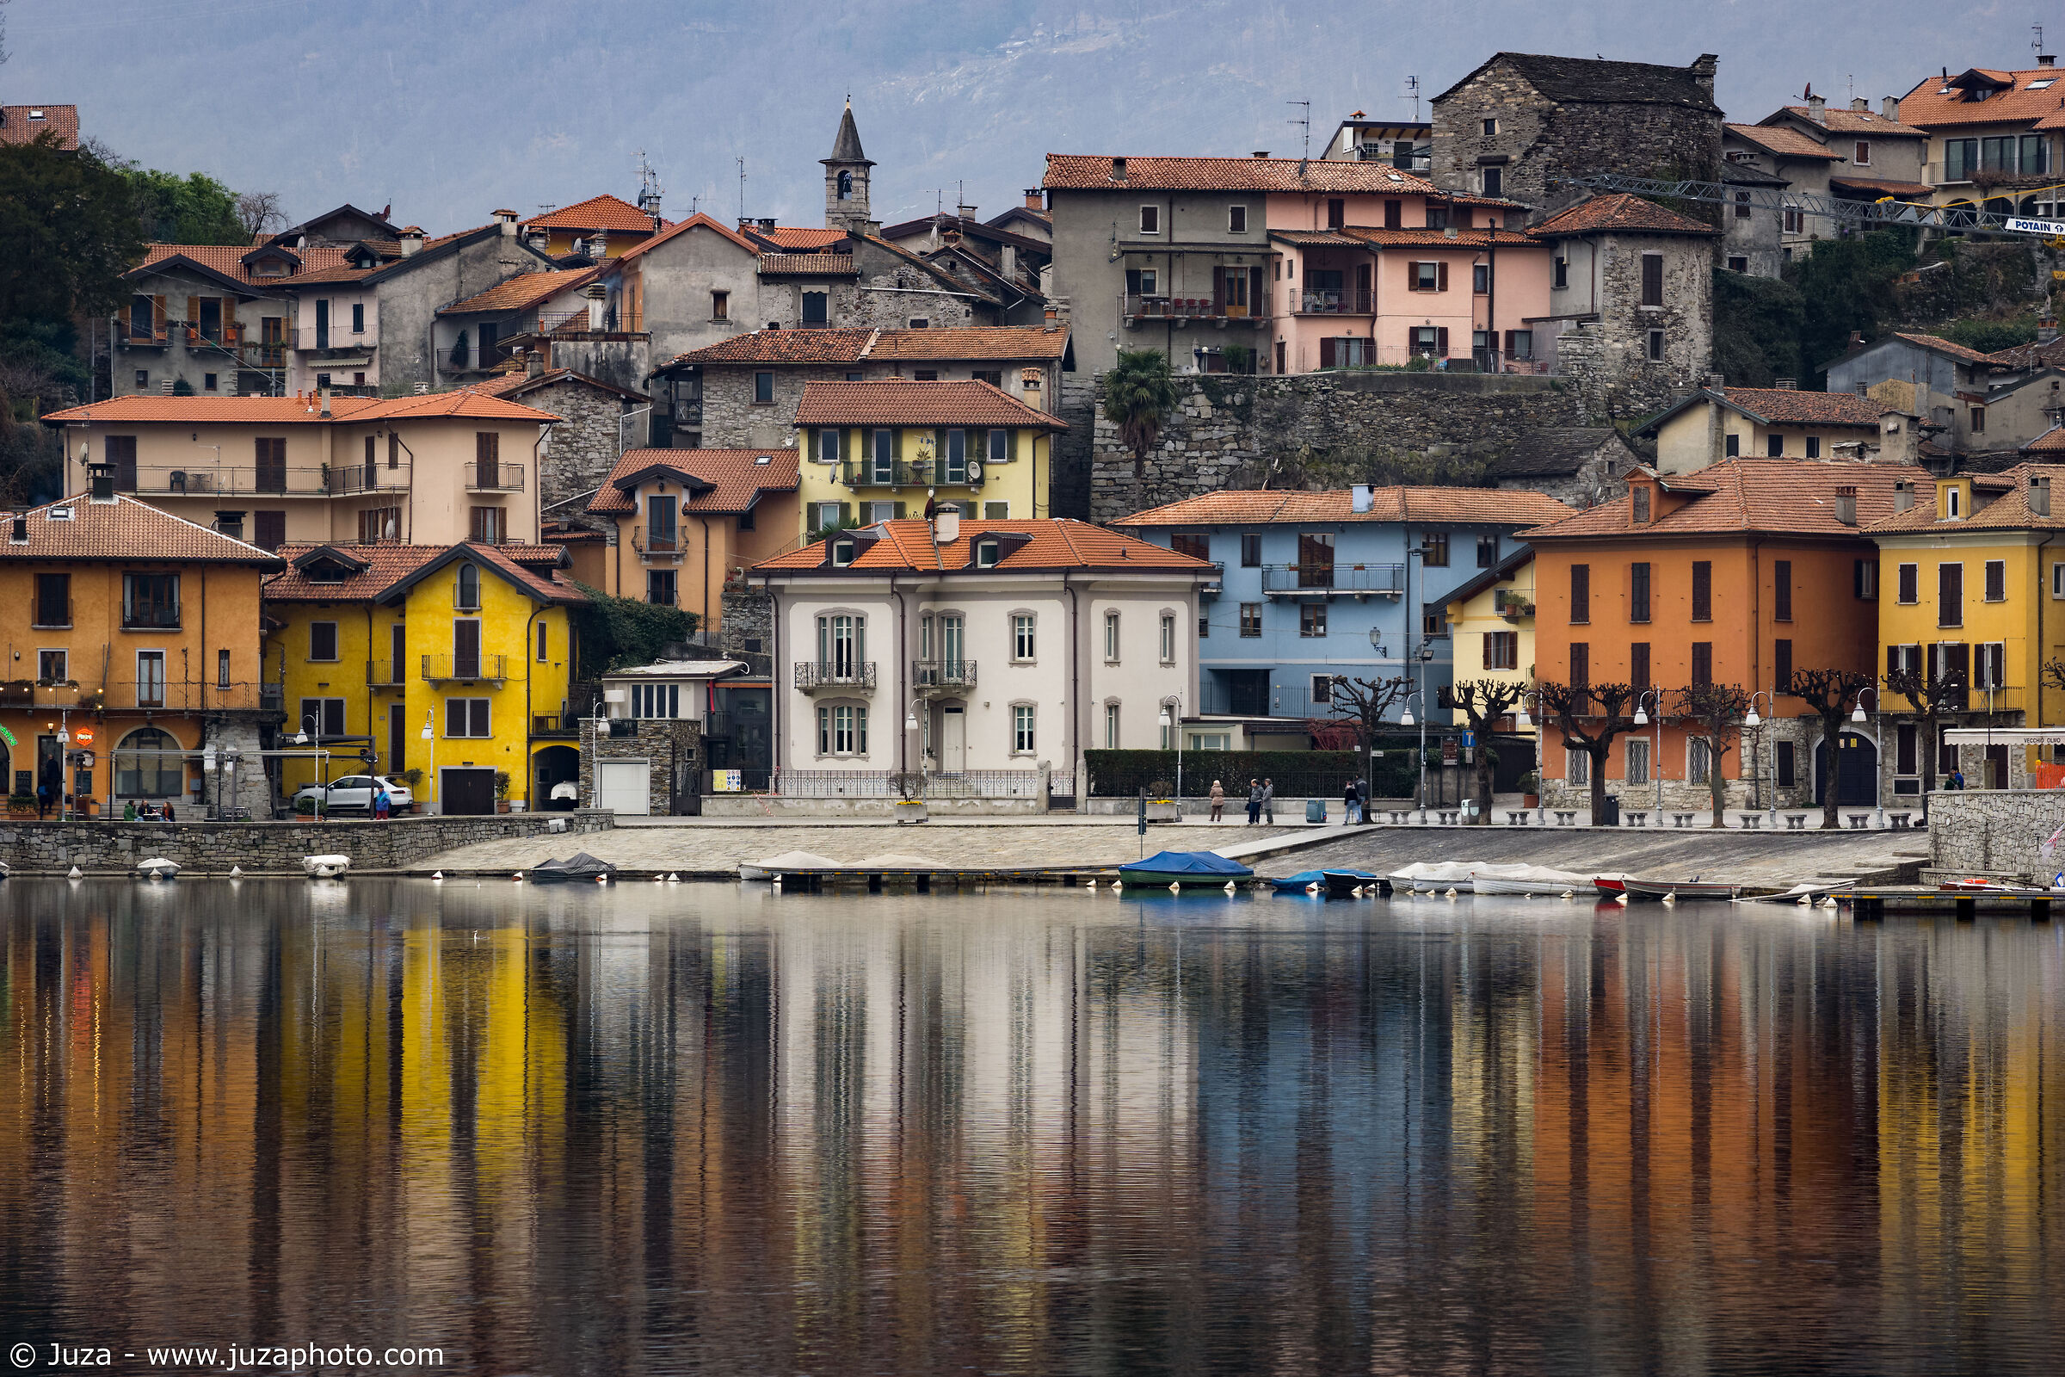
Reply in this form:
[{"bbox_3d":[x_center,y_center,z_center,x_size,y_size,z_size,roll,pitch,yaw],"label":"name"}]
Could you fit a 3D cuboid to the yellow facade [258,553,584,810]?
[{"bbox_3d":[-25.023,-0.497,370.000,11.800,11.100,9.300,0,0,13],"label":"yellow facade"}]

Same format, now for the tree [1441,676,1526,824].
[{"bbox_3d":[16.565,2.309,332.000,3.200,5.450,3.100,0,0,0],"label":"tree"}]

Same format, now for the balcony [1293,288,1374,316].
[{"bbox_3d":[13.432,-17.234,402.000,3.600,1.250,1.400,0,0,-6],"label":"balcony"}]

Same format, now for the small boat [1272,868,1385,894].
[{"bbox_3d":[10.247,6.700,316.000,3.900,0.740,1.500,0,-1,-20],"label":"small boat"}]

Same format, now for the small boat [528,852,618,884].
[{"bbox_3d":[-17.820,6.912,349.000,3.900,1.200,1.600,0,0,-41],"label":"small boat"}]

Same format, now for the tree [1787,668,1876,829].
[{"bbox_3d":[28.378,2.122,320.000,3.100,5.700,3.000,0,0,0],"label":"tree"}]

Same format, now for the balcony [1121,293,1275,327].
[{"bbox_3d":[7.400,-17.251,411.000,6.800,1.500,1.250,0,-1,-14],"label":"balcony"}]

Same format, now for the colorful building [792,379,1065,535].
[{"bbox_3d":[-4.563,-9.232,383.000,11.000,7.700,7.300,0,0,8],"label":"colorful building"}]

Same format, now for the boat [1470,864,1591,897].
[{"bbox_3d":[17.383,6.704,313.000,4.500,1.100,1.650,0,0,22],"label":"boat"}]

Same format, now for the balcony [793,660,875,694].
[{"bbox_3d":[-7.912,-0.422,362.000,3.150,1.280,1.100,0,0,28],"label":"balcony"}]

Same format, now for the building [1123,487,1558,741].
[{"bbox_3d":[12.965,-3.016,374.000,19.600,10.600,10.000,0,0,6],"label":"building"}]

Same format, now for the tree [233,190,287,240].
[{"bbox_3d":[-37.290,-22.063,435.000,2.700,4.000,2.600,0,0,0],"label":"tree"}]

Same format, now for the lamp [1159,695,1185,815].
[{"bbox_3d":[5.346,2.609,345.000,1.050,4.950,0.470,0,0,-28],"label":"lamp"}]

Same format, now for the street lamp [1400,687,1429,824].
[{"bbox_3d":[13.927,2.510,328.000,1.000,4.900,0.500,0,0,-6],"label":"street lamp"}]

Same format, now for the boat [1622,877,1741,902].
[{"bbox_3d":[21.030,6.552,292.000,3.950,0.700,1.400,0,-1,-20],"label":"boat"}]

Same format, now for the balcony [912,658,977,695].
[{"bbox_3d":[-3.415,-0.424,353.000,2.200,1.300,1.050,0,-1,26],"label":"balcony"}]

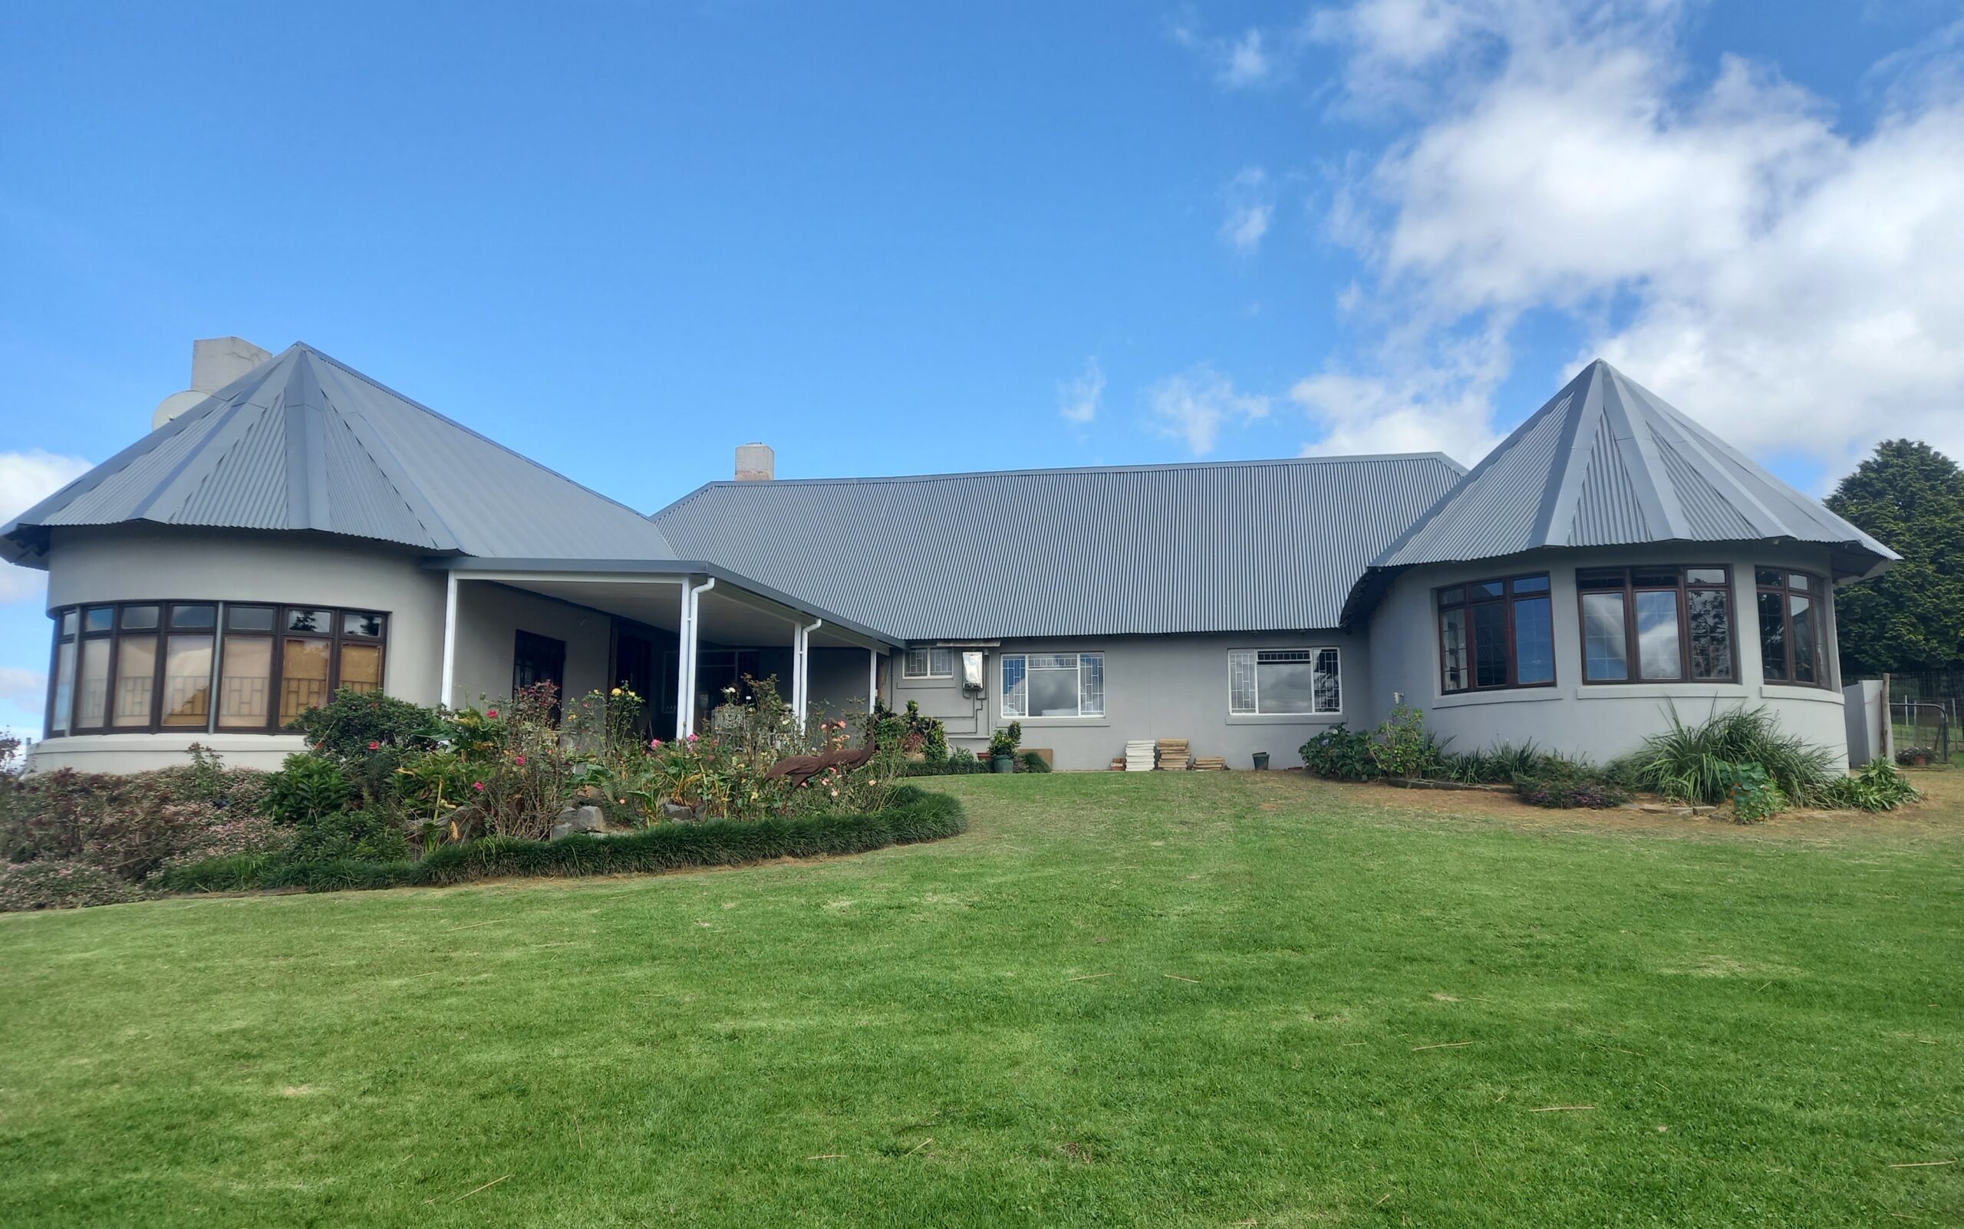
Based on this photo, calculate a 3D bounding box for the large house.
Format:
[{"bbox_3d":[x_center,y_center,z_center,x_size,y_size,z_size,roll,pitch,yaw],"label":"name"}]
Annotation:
[{"bbox_3d":[0.435,-0.831,24.613,25.350,8.050,20.300,-1,-8,11],"label":"large house"}]

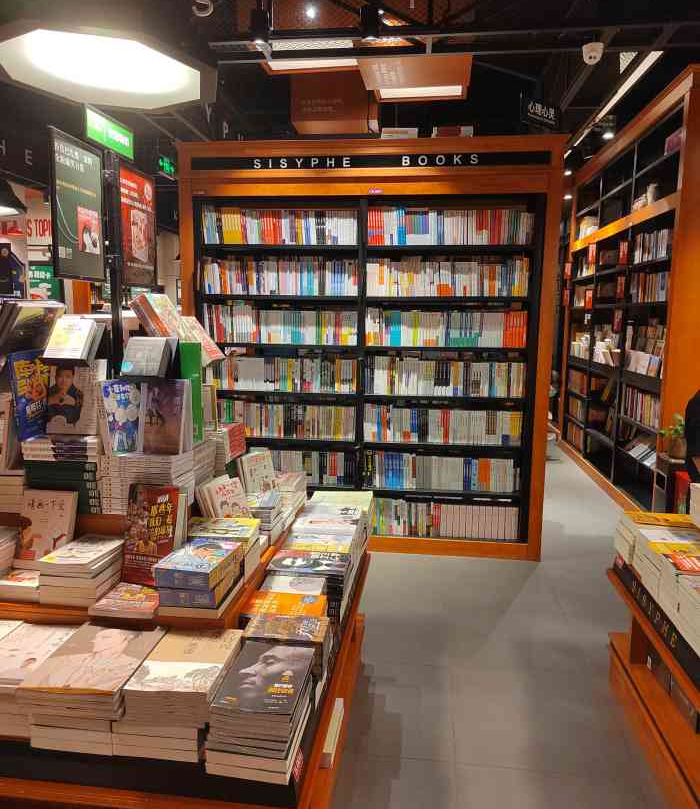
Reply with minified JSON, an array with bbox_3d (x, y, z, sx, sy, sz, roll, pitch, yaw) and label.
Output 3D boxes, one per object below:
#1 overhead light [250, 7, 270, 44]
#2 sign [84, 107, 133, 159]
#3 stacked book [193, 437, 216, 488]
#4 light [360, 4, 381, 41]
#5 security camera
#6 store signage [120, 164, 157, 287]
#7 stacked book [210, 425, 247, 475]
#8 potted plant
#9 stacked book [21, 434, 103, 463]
[{"bbox_3d":[-0.445,-1.874,3.077,0.088,0.150,0.090,1,8,6],"label":"overhead light"},{"bbox_3d":[-0.816,-0.916,2.109,0.030,0.094,0.310,1,8,6],"label":"sign"},{"bbox_3d":[-0.579,0.200,2.184,0.150,0.145,0.210,1,8,6],"label":"stacked book"},{"bbox_3d":[0.099,-1.861,3.021,0.088,0.150,0.090,1,8,6],"label":"light"},{"bbox_3d":[1.207,-1.739,3.073,0.095,0.095,0.100,1,8,6],"label":"security camera"},{"bbox_3d":[-0.799,-0.662,2.352,0.025,0.420,0.285,1,8,6],"label":"store signage"},{"bbox_3d":[-0.515,0.163,2.406,0.165,0.165,0.230,1,8,6],"label":"stacked book"},{"bbox_3d":[2.071,0.198,3.974,0.150,0.285,0.150,1,8,6],"label":"potted plant"},{"bbox_3d":[-0.874,0.135,1.957,0.235,0.065,0.165,1,8,6],"label":"stacked book"}]

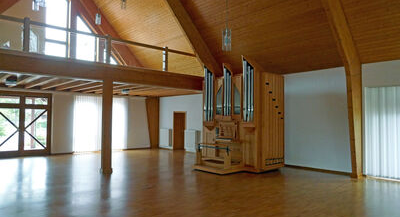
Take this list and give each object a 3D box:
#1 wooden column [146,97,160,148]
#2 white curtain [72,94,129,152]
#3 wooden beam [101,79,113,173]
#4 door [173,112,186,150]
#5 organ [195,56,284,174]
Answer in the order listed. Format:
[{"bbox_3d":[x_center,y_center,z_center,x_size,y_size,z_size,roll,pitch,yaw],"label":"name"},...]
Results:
[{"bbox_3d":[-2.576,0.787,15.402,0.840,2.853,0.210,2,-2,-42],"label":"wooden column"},{"bbox_3d":[-4.802,0.771,13.545,2.643,2.678,0.105,2,-2,-42],"label":"white curtain"},{"bbox_3d":[-2.860,0.582,8.543,0.228,2.835,0.227,2,-2,-42],"label":"wooden beam"},{"bbox_3d":[-1.055,1.177,14.452,0.105,2.030,1.085,2,-2,-42],"label":"door"},{"bbox_3d":[1.155,0.154,9.889,2.818,3.815,2.573,2,-2,-42],"label":"organ"}]

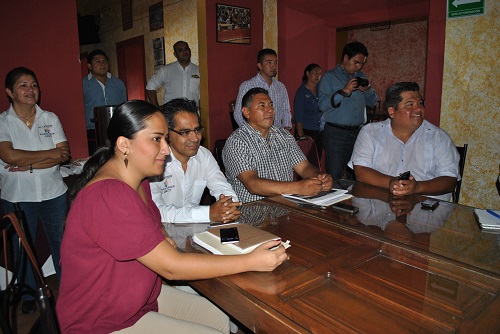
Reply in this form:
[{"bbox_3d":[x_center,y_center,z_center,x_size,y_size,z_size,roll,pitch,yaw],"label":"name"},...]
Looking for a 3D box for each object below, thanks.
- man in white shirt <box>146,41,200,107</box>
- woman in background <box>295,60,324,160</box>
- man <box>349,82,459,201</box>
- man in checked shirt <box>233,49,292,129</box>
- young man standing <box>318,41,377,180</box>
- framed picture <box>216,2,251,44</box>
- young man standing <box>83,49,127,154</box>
[{"bbox_3d":[-0.654,-0.291,3.679,0.580,1.820,0.330,-4,9,-20],"label":"man in white shirt"},{"bbox_3d":[0.587,-0.132,3.515,0.450,1.620,0.330,-9,11,-44],"label":"woman in background"},{"bbox_3d":[0.758,0.244,1.928,0.640,1.350,0.780,2,9,20],"label":"man"},{"bbox_3d":[0.123,-0.117,3.202,0.500,1.720,0.320,-6,9,-30],"label":"man in checked shirt"},{"bbox_3d":[0.693,-0.035,2.741,0.550,1.700,0.450,-6,9,-30],"label":"young man standing"},{"bbox_3d":[-0.137,-1.248,3.300,0.375,0.318,0.030,-7,10,-37],"label":"framed picture"},{"bbox_3d":[-1.331,-0.174,3.475,0.520,1.760,0.330,-5,9,-29],"label":"young man standing"}]

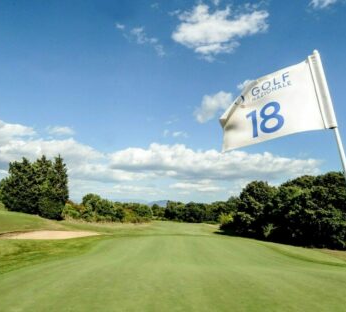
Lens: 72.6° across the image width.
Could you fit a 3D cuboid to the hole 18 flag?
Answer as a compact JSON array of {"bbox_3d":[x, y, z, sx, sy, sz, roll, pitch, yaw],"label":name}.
[{"bbox_3d":[0.430,-0.245,1.075,0.470,0.370,0.100,-12,-16,23],"label":"hole 18 flag"}]

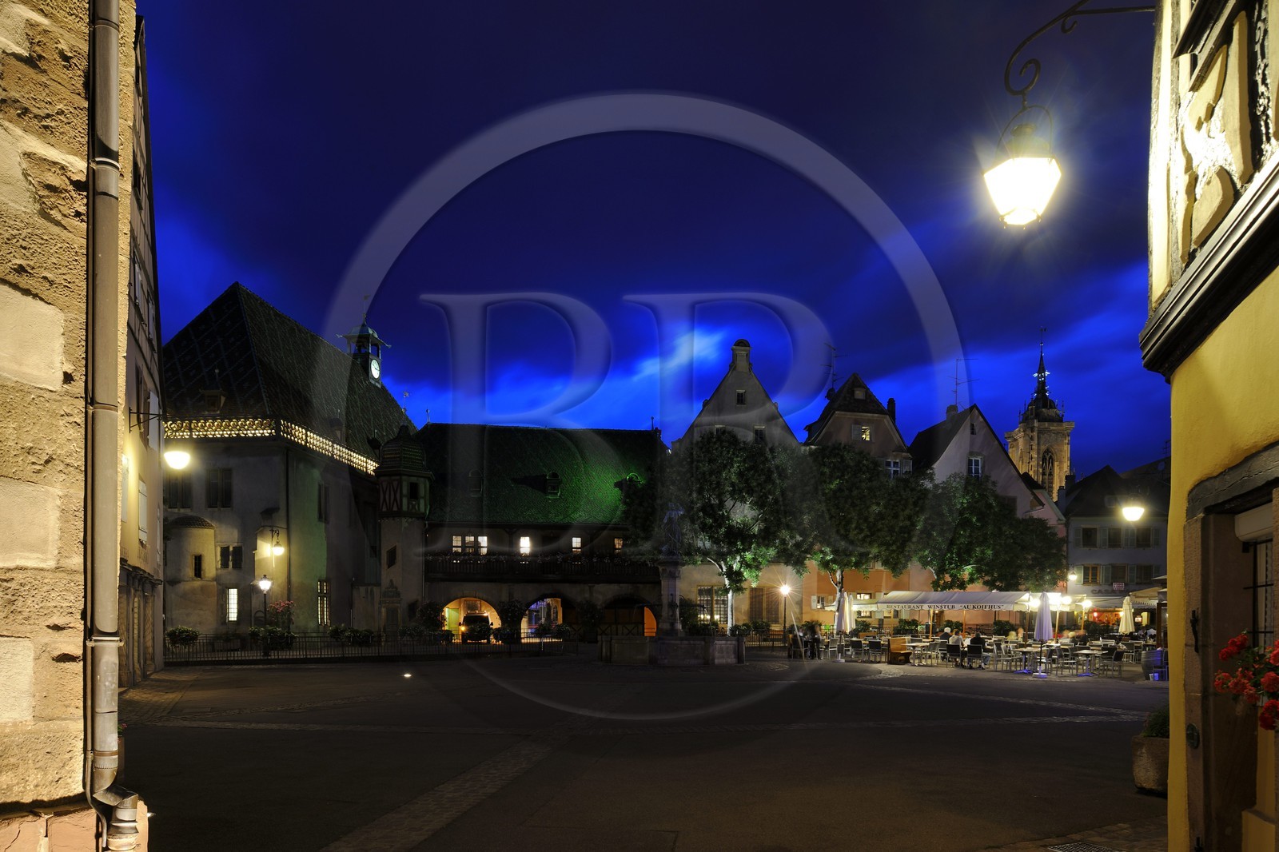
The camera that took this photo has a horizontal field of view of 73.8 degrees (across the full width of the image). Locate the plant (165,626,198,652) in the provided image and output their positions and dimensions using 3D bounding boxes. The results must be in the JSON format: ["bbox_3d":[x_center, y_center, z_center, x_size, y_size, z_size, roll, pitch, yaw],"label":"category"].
[{"bbox_3d":[-18.397,8.560,34.300,1.350,1.000,0.950,0,-6,0],"label":"plant"}]

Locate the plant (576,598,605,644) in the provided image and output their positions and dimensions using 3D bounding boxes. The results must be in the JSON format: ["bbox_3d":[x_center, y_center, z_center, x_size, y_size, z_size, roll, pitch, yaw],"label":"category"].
[{"bbox_3d":[-3.016,12.056,52.500,1.750,2.700,1.700,0,-6,0],"label":"plant"}]

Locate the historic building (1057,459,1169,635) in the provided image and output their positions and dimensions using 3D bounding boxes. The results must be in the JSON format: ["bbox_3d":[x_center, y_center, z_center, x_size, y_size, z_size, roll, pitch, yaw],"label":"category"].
[{"bbox_3d":[33.800,9.800,63.500,7.600,13.300,8.500,0,-6,0],"label":"historic building"}]

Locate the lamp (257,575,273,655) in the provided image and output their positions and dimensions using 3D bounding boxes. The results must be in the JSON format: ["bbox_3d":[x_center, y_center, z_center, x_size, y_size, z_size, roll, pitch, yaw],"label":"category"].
[{"bbox_3d":[-18.025,9.079,41.000,0.600,4.000,0.600,0,-6,0],"label":"lamp"}]

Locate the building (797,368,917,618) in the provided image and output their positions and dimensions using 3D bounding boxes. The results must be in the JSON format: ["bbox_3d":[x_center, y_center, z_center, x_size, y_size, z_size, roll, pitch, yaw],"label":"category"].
[{"bbox_3d":[14.900,5.800,61.500,7.700,17.400,11.500,0,-7,2],"label":"building"}]

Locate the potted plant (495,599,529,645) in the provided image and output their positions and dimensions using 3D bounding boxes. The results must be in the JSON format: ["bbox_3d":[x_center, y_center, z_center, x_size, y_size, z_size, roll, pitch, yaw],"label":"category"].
[{"bbox_3d":[-8.340,12.830,56.000,2.200,2.900,2.100,0,-7,2],"label":"potted plant"}]

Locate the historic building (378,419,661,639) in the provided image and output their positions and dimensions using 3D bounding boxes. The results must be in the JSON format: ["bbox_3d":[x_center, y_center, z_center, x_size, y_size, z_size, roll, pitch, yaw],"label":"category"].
[{"bbox_3d":[-8.400,7.600,62.000,19.000,15.300,11.000,0,-7,4],"label":"historic building"}]

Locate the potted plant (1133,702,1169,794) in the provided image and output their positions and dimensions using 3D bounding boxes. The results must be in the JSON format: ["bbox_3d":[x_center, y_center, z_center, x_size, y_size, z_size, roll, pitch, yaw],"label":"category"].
[{"bbox_3d":[5.004,3.023,8.000,0.800,0.870,0.700,0,-6,0],"label":"potted plant"}]

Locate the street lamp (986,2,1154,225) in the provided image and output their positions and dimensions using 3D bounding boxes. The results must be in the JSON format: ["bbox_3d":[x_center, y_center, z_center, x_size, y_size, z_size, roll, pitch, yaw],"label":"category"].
[{"bbox_3d":[2.650,-1.938,5.250,1.050,1.430,0.480,-1,-6,7],"label":"street lamp"}]

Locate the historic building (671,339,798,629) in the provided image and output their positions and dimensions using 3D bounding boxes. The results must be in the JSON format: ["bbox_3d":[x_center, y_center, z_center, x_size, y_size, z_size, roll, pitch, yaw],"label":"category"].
[{"bbox_3d":[6.500,4.800,62.500,8.700,20.000,12.000,0,-7,2],"label":"historic building"}]

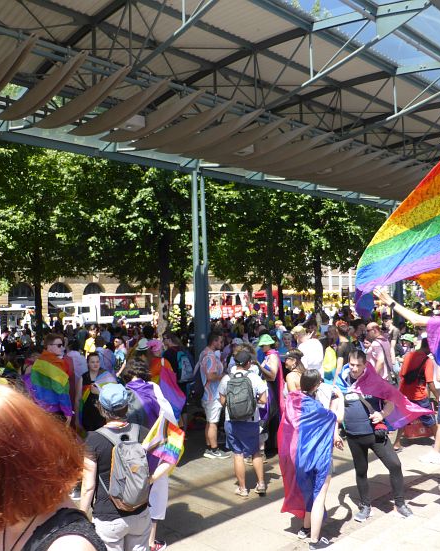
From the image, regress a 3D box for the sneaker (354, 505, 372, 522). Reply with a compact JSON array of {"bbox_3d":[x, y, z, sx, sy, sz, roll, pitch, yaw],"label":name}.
[{"bbox_3d":[1.485,2.474,5.300,0.107,0.105,0.285,-3,-3,36],"label":"sneaker"}]

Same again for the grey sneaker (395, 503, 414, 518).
[{"bbox_3d":[1.925,2.439,5.383,0.105,0.120,0.285,-1,-3,-8],"label":"grey sneaker"}]

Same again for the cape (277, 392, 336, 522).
[{"bbox_3d":[0.804,1.636,4.720,0.540,1.130,0.360,-2,-2,9],"label":"cape"}]

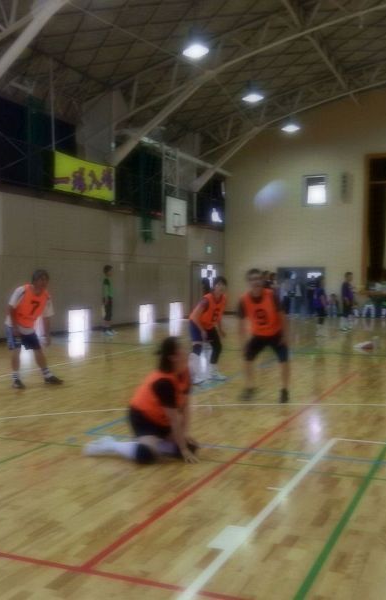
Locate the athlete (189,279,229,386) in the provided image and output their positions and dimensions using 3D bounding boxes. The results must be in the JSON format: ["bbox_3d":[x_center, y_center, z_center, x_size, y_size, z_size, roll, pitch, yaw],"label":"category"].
[{"bbox_3d":[0.225,0.419,8.362,0.500,1.516,0.480,-1,2,-30],"label":"athlete"}]

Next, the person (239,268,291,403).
[{"bbox_3d":[0.879,0.420,7.072,0.640,1.607,0.450,0,2,6],"label":"person"}]

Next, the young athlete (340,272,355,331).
[{"bbox_3d":[4.531,0.031,16.914,0.420,1.670,0.480,1,2,32],"label":"young athlete"}]

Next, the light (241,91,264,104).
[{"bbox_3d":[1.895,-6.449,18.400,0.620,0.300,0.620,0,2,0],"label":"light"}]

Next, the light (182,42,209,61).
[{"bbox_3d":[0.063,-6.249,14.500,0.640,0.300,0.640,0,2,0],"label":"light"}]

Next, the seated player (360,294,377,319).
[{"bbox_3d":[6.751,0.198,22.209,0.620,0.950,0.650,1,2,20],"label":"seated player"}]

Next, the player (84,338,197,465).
[{"bbox_3d":[-0.427,0.808,4.776,0.900,0.999,0.540,1,2,18],"label":"player"}]

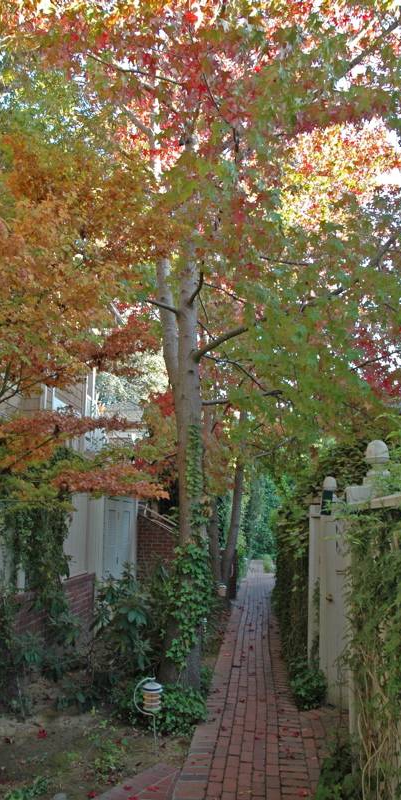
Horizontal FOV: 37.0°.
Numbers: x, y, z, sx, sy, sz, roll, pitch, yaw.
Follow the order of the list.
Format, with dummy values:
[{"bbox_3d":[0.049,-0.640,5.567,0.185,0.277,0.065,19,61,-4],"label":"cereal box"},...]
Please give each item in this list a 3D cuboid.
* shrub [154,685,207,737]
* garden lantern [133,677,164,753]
[{"bbox_3d":[-0.158,2.570,4.970,0.440,0.260,0.480,1,-11,0],"label":"shrub"},{"bbox_3d":[-0.377,2.288,4.370,0.200,0.465,0.145,1,-11,0],"label":"garden lantern"}]

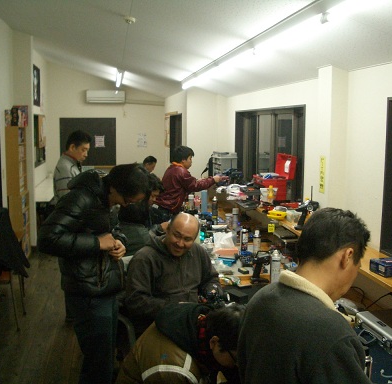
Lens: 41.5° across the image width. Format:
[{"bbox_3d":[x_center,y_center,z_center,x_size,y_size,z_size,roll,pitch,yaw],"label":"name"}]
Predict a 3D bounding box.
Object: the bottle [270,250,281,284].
[{"bbox_3d":[0.473,0.458,3.080,0.057,0.220,0.057,0,8,0],"label":"bottle"}]

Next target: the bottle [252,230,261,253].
[{"bbox_3d":[0.499,0.412,4.308,0.062,0.200,0.062,0,8,0],"label":"bottle"}]

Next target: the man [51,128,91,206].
[{"bbox_3d":[-1.035,0.254,4.302,0.400,1.660,0.520,1,8,7],"label":"man"}]

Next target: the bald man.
[{"bbox_3d":[-0.060,0.727,2.900,0.600,1.200,0.800,-6,10,-38],"label":"bald man"}]

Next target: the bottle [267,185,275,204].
[{"bbox_3d":[0.696,0.027,4.819,0.062,0.175,0.062,-1,8,-9],"label":"bottle"}]

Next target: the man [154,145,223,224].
[{"bbox_3d":[-0.085,0.254,5.584,0.780,1.470,0.500,-1,8,-9],"label":"man"}]

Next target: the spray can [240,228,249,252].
[{"bbox_3d":[0.400,0.406,4.322,0.058,0.205,0.058,0,8,0],"label":"spray can"}]

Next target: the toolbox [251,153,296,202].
[{"bbox_3d":[0.734,-0.142,4.989,0.300,0.440,0.480,-1,8,-9],"label":"toolbox"}]

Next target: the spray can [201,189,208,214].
[{"bbox_3d":[0.090,0.112,5.500,0.066,0.250,0.066,-1,8,-9],"label":"spray can"}]

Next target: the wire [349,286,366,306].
[{"bbox_3d":[0.842,0.548,2.700,0.060,0.100,0.110,-1,8,-9],"label":"wire"}]

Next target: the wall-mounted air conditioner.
[{"bbox_3d":[-1.750,-1.851,10.097,0.760,0.260,0.210,-1,8,-9],"label":"wall-mounted air conditioner"}]

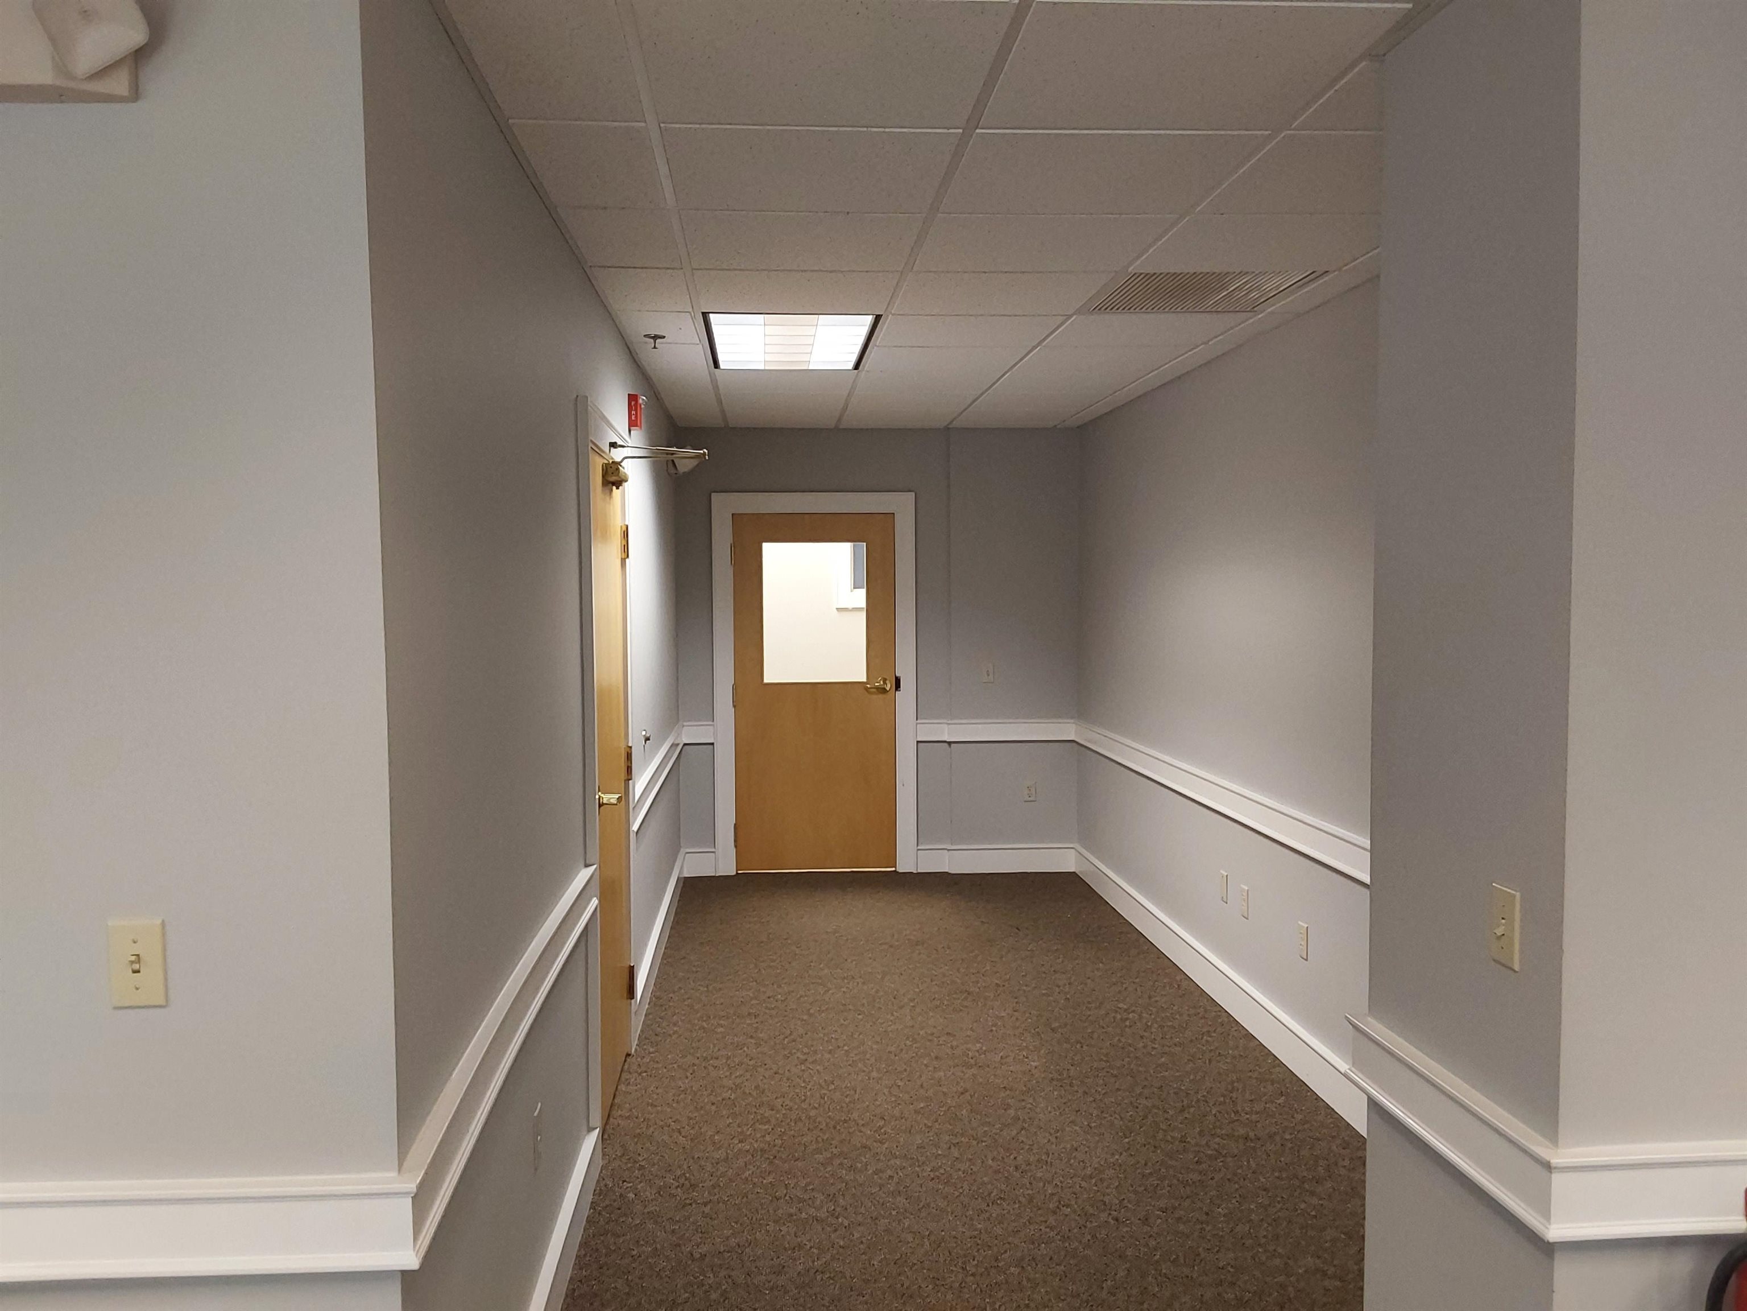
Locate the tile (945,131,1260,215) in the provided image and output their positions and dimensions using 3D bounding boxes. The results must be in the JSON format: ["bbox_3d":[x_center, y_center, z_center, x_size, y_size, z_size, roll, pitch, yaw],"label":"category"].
[{"bbox_3d":[0.467,-1.044,3.080,0.602,0.020,0.602,-1,3,-4],"label":"tile"}]

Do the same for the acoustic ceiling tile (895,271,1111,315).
[{"bbox_3d":[0.376,-1.106,4.308,0.600,0.022,0.600,-1,3,-4],"label":"acoustic ceiling tile"}]

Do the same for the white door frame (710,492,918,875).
[{"bbox_3d":[-0.326,0.161,7.989,1.141,2.150,0.130,-1,3,-4],"label":"white door frame"}]

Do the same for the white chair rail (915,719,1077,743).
[{"bbox_3d":[0.704,0.420,8.011,0.906,0.126,0.035,-1,3,-4],"label":"white chair rail"}]

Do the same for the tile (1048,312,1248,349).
[{"bbox_3d":[0.939,-1.142,4.965,0.600,0.022,0.600,-1,3,-4],"label":"tile"}]

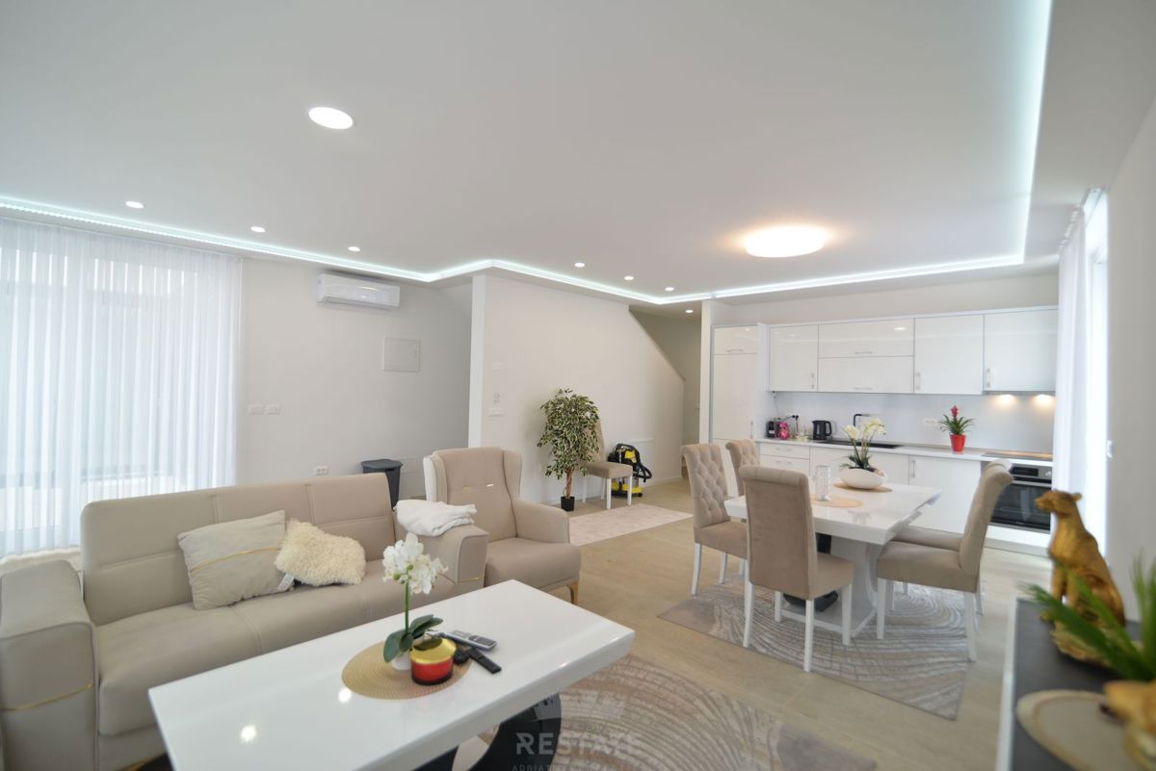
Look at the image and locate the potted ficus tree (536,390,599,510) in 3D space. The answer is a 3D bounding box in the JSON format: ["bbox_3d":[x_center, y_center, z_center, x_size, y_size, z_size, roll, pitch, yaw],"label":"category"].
[{"bbox_3d":[-0.100,0.744,6.025,0.740,1.450,0.740,1,0,0],"label":"potted ficus tree"}]

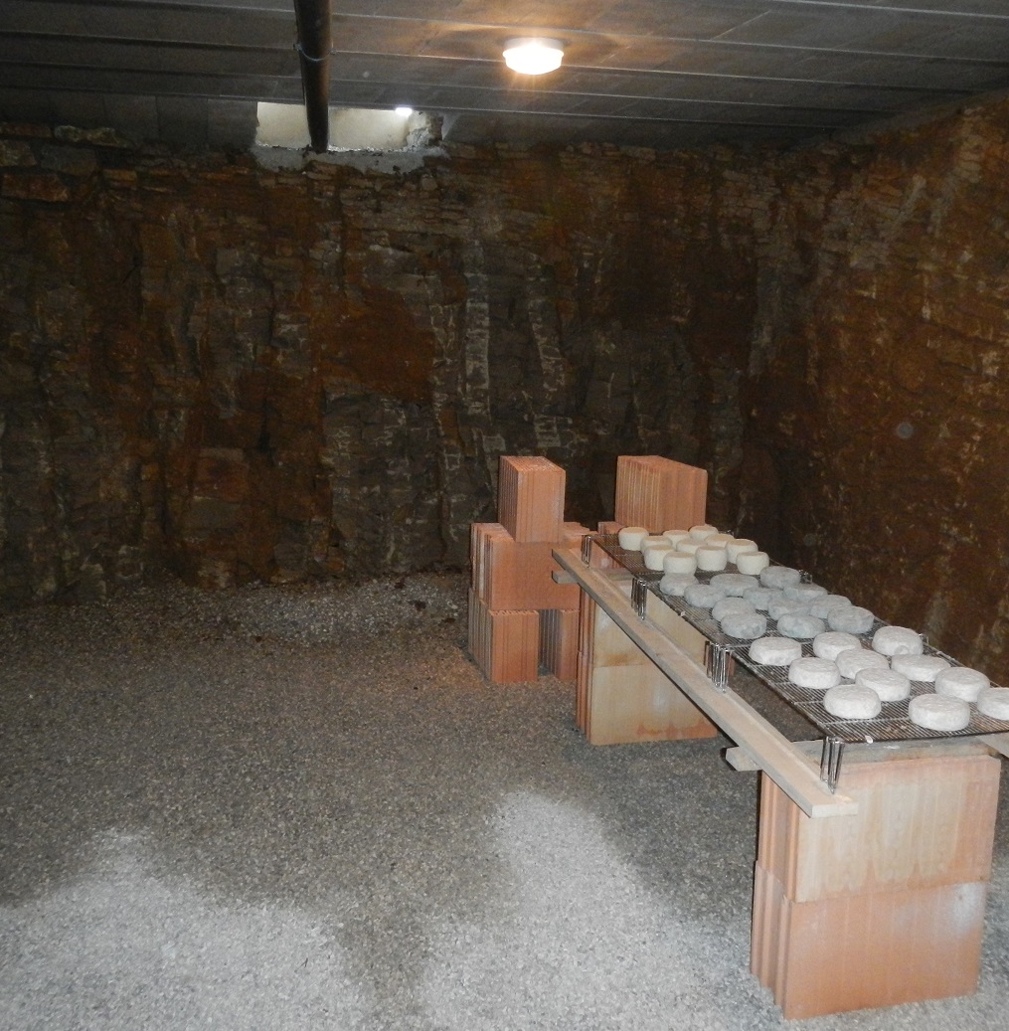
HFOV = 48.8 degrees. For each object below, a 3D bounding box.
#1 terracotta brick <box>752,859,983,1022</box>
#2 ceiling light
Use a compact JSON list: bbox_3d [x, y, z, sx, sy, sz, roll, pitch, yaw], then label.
[{"bbox_3d":[0.874,0.998,2.698,0.500,0.300,0.198,-2,12,-12],"label":"terracotta brick"},{"bbox_3d":[0.108,-1.683,4.096,0.226,0.100,0.226,1,11,0],"label":"ceiling light"}]

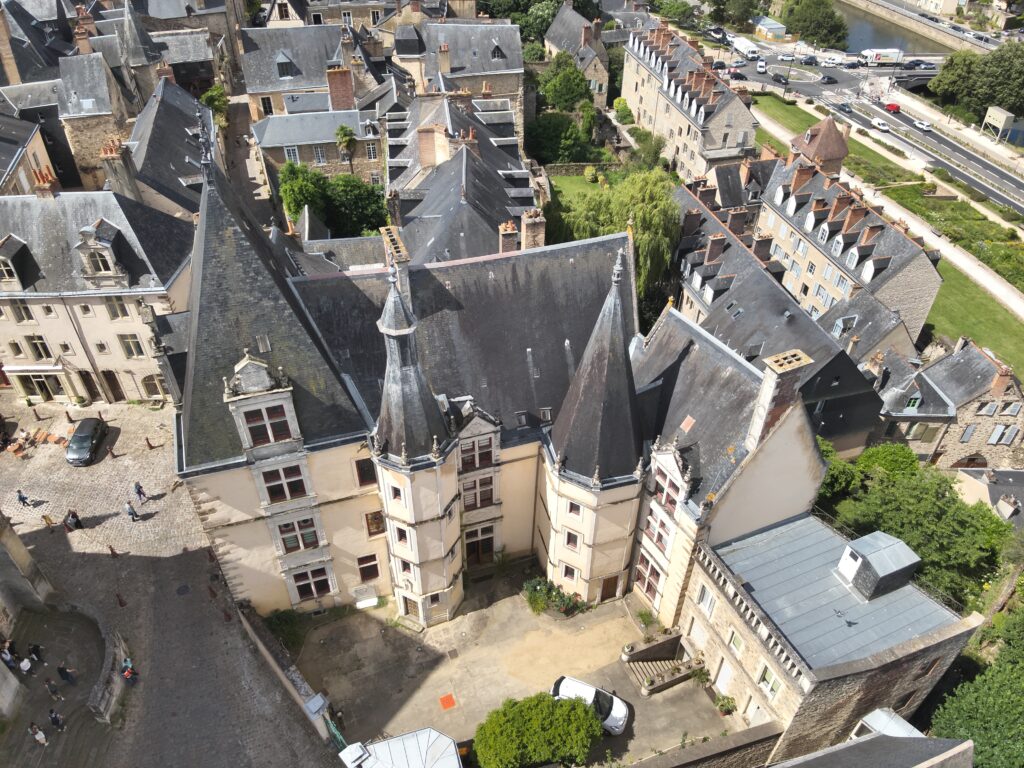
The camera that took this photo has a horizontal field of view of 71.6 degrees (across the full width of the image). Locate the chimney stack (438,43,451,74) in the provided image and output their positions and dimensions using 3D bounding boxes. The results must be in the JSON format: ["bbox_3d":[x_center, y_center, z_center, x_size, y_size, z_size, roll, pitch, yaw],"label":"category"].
[{"bbox_3d":[-9.086,-43.944,96.000,1.200,3.800,0.800,-8,39,-10],"label":"chimney stack"}]

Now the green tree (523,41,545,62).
[{"bbox_3d":[4.536,-69.879,149.517,4.800,4.900,4.800,2,38,1],"label":"green tree"}]

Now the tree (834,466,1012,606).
[{"bbox_3d":[26.937,9.921,46.512,10.800,9.700,10.300,29,46,31],"label":"tree"}]

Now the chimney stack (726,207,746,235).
[{"bbox_3d":[25.409,-18.197,80.000,2.000,4.000,0.700,-8,39,-10],"label":"chimney stack"}]

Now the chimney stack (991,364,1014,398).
[{"bbox_3d":[41.446,-0.212,60.300,0.950,2.800,0.850,0,39,0],"label":"chimney stack"}]

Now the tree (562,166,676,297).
[{"bbox_3d":[12.451,-17.296,80.000,11.800,12.000,10.500,-8,39,-10],"label":"tree"}]

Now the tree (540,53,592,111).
[{"bbox_3d":[9.553,-52.815,124.788,9.200,9.900,9.200,3,38,3],"label":"tree"}]

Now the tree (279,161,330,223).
[{"bbox_3d":[-22.591,-20.904,77.300,5.000,6.600,5.000,0,39,0],"label":"tree"}]

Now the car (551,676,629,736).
[{"bbox_3d":[4.153,17.342,38.540,4.250,1.470,1.770,16,40,19],"label":"car"}]

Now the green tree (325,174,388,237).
[{"bbox_3d":[-18.044,-20.741,82.592,7.000,7.500,7.000,-7,39,-10],"label":"green tree"}]

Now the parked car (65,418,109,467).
[{"bbox_3d":[-32.647,4.489,54.452,1.820,1.570,4.380,-3,38,-5],"label":"parked car"}]

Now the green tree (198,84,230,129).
[{"bbox_3d":[-44.328,-40.731,105.688,4.300,7.300,4.300,-14,40,-18],"label":"green tree"}]

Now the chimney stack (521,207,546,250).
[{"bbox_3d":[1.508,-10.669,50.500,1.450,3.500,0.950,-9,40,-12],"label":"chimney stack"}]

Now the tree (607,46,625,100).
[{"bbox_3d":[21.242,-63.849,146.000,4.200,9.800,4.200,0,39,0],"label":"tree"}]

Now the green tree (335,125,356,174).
[{"bbox_3d":[-19.726,-25.996,86.491,2.700,10.800,2.700,-8,39,-11],"label":"green tree"}]

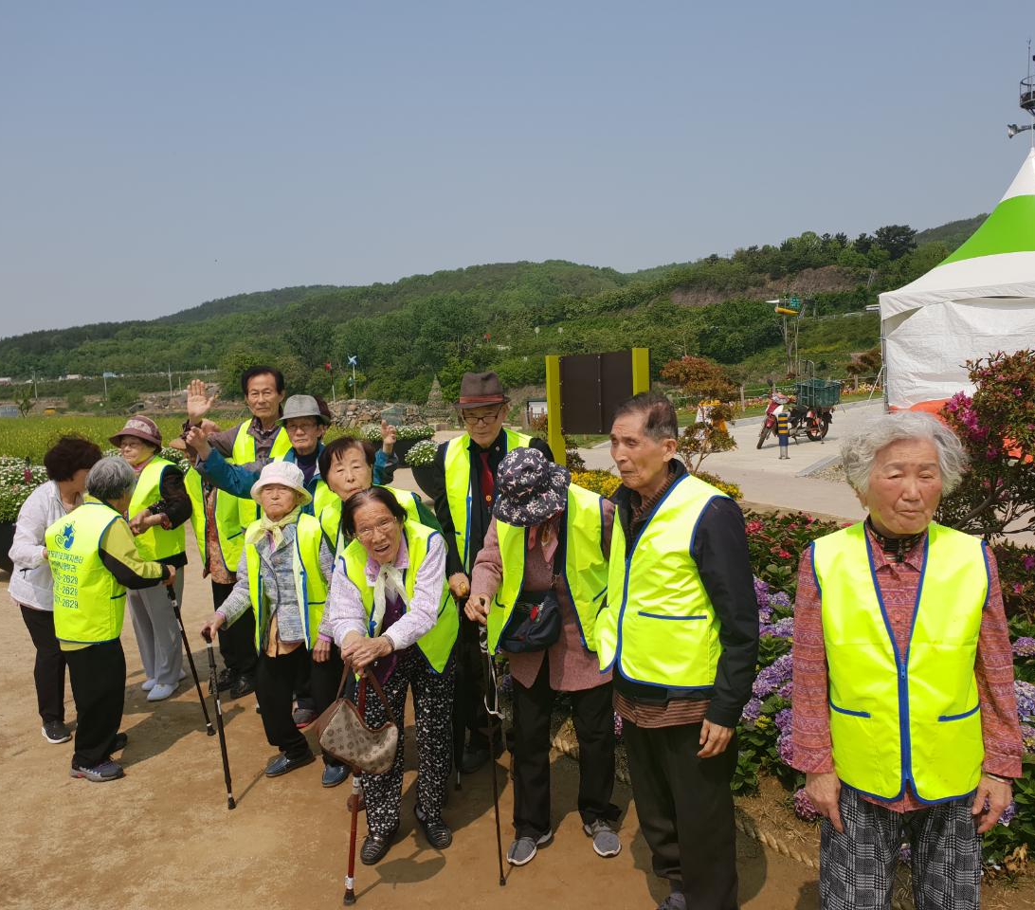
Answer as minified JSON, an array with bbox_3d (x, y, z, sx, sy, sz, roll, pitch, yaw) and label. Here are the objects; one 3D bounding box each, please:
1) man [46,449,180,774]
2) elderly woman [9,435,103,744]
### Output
[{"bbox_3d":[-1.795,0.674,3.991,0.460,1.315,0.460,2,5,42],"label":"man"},{"bbox_3d":[-2.209,0.619,4.347,0.400,1.400,0.430,-2,4,-5],"label":"elderly woman"}]

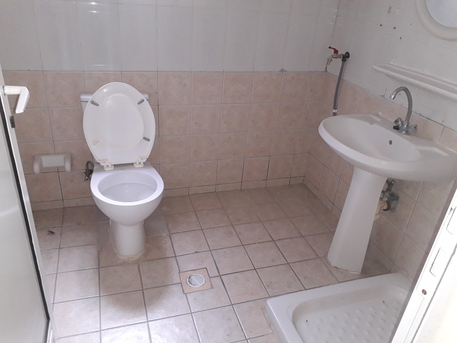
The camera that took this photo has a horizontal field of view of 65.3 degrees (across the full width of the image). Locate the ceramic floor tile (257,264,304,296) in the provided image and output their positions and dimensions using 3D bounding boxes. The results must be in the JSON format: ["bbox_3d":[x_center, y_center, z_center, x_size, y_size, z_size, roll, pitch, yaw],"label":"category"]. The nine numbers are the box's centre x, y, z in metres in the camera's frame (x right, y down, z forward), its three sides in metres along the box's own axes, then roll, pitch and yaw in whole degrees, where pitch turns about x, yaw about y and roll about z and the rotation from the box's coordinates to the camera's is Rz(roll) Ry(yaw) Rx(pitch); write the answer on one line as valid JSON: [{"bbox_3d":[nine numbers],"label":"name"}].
[{"bbox_3d":[0.274,0.575,1.888,0.200,0.010,0.200,-5,30,-18],"label":"ceramic floor tile"}]

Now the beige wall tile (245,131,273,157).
[{"bbox_3d":[0.220,-0.193,2.532,0.200,0.200,0.010,-5,30,-18],"label":"beige wall tile"}]

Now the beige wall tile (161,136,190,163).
[{"bbox_3d":[-0.352,-0.143,2.325,0.198,0.198,0.010,-5,30,-18],"label":"beige wall tile"}]

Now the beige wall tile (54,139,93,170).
[{"bbox_3d":[-0.928,-0.095,2.156,0.200,0.200,0.010,-5,30,-18],"label":"beige wall tile"}]

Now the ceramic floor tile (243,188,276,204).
[{"bbox_3d":[0.221,0.187,2.607,0.200,0.010,0.200,-5,30,-18],"label":"ceramic floor tile"}]

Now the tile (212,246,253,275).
[{"bbox_3d":[0.024,0.500,2.002,0.200,0.009,0.198,-5,30,-18],"label":"tile"}]

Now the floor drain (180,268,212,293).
[{"bbox_3d":[-0.164,0.563,1.830,0.146,0.012,0.146,-5,30,-18],"label":"floor drain"}]

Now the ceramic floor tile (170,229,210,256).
[{"bbox_3d":[-0.227,0.420,2.094,0.200,0.010,0.200,-5,30,-18],"label":"ceramic floor tile"}]

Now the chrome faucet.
[{"bbox_3d":[0.817,-0.281,1.672,0.160,0.220,0.144,-5,30,-18],"label":"chrome faucet"}]

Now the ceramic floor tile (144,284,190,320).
[{"bbox_3d":[-0.295,0.623,1.706,0.199,0.012,0.198,-5,30,-18],"label":"ceramic floor tile"}]

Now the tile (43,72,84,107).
[{"bbox_3d":[-0.895,-0.451,1.958,0.199,0.200,0.012,-5,30,-18],"label":"tile"}]

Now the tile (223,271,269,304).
[{"bbox_3d":[0.085,0.587,1.814,0.198,0.010,0.198,-5,30,-18],"label":"tile"}]

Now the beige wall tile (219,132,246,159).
[{"bbox_3d":[0.028,-0.177,2.471,0.199,0.200,0.010,-5,30,-18],"label":"beige wall tile"}]

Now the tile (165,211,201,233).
[{"bbox_3d":[-0.284,0.325,2.240,0.198,0.010,0.198,-5,30,-18],"label":"tile"}]

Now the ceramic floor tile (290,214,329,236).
[{"bbox_3d":[0.530,0.355,2.321,0.198,0.010,0.198,-5,30,-18],"label":"ceramic floor tile"}]

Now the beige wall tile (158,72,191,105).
[{"bbox_3d":[-0.322,-0.500,2.156,0.199,0.200,0.010,-5,30,-18],"label":"beige wall tile"}]

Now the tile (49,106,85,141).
[{"bbox_3d":[-0.910,-0.273,2.059,0.200,0.200,0.009,-5,30,-18],"label":"tile"}]

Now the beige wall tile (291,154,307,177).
[{"bbox_3d":[0.547,-0.044,2.739,0.119,0.200,0.010,-5,30,-18],"label":"beige wall tile"}]

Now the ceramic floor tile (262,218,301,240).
[{"bbox_3d":[0.345,0.373,2.289,0.200,0.009,0.198,-5,30,-18],"label":"ceramic floor tile"}]

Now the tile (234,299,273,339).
[{"bbox_3d":[0.144,0.684,1.667,0.199,0.012,0.198,-5,30,-18],"label":"tile"}]

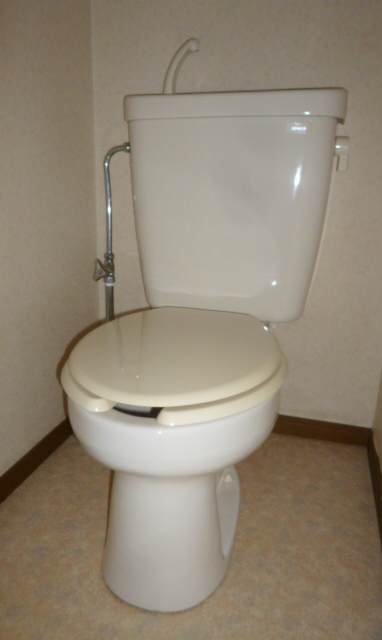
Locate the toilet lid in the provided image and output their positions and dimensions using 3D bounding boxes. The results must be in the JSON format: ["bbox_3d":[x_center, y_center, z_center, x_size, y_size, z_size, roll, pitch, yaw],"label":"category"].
[{"bbox_3d":[-0.023,0.047,0.776,0.351,0.029,0.409,6,17,16],"label":"toilet lid"}]

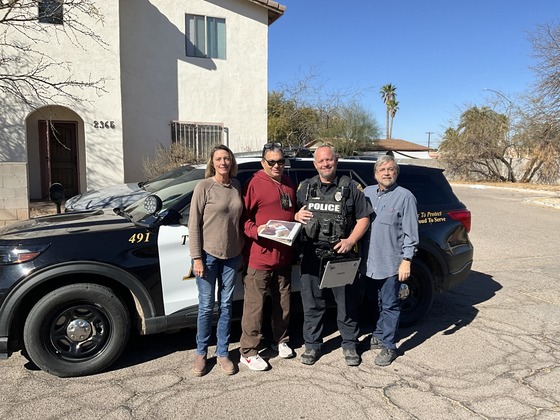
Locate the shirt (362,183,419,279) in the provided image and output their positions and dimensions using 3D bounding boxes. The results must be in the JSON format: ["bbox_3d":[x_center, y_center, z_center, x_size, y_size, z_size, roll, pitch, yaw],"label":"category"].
[{"bbox_3d":[0.922,0.171,3.915,0.460,0.770,0.300,1,5,14],"label":"shirt"}]

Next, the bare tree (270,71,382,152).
[{"bbox_3d":[1.371,-3.438,19.791,5.200,5.200,4.800,0,5,0],"label":"bare tree"}]

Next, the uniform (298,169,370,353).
[{"bbox_3d":[0.451,0.435,3.886,0.580,1.430,0.380,0,5,6],"label":"uniform"}]

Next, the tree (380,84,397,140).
[{"bbox_3d":[17.785,-12.598,77.250,2.700,16.000,2.700,0,5,0],"label":"tree"}]

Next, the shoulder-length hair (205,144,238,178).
[{"bbox_3d":[-0.455,-0.374,3.652,0.250,0.260,0.230,-1,5,-9],"label":"shoulder-length hair"}]

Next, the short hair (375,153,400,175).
[{"bbox_3d":[0.885,-0.362,3.863,0.200,0.180,0.210,1,5,9],"label":"short hair"}]

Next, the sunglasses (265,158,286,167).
[{"bbox_3d":[-0.035,-0.374,3.692,0.150,0.050,0.140,-1,5,-15],"label":"sunglasses"}]

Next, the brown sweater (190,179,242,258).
[{"bbox_3d":[-0.503,0.067,3.717,0.420,0.630,0.270,-1,5,-9],"label":"brown sweater"}]

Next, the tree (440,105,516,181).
[{"bbox_3d":[13.853,-4.641,32.737,5.000,5.100,4.600,0,5,0],"label":"tree"}]

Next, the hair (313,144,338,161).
[{"bbox_3d":[0.374,-0.466,3.835,0.190,0.130,0.210,1,5,7],"label":"hair"}]

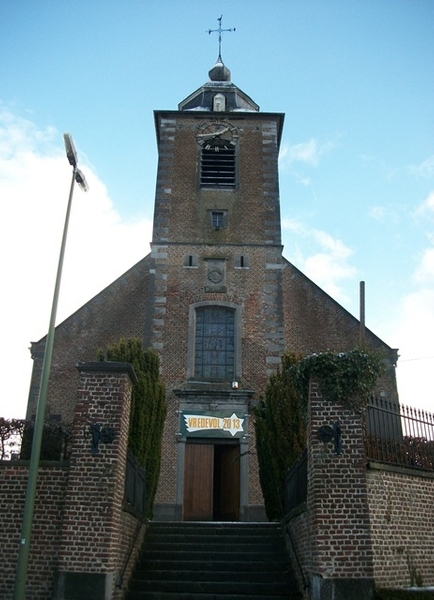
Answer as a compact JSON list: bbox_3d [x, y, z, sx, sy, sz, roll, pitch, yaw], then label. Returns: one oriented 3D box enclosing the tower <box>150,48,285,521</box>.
[{"bbox_3d":[0.033,-2.095,25.781,5.600,24.200,5.600,1,-24,-1],"label":"tower"}]

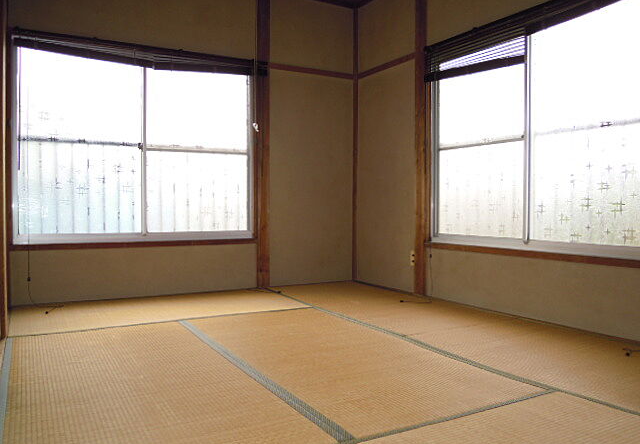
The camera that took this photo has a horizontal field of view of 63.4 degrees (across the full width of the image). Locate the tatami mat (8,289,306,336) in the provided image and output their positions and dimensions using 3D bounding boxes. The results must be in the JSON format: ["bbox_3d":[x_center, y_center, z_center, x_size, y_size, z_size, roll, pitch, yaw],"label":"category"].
[{"bbox_3d":[-1.010,0.583,3.384,1.765,0.050,0.885,-1,2,-29],"label":"tatami mat"}]

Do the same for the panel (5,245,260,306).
[{"bbox_3d":[-1.259,0.364,3.773,1.710,0.354,0.050,-1,2,-29],"label":"panel"}]

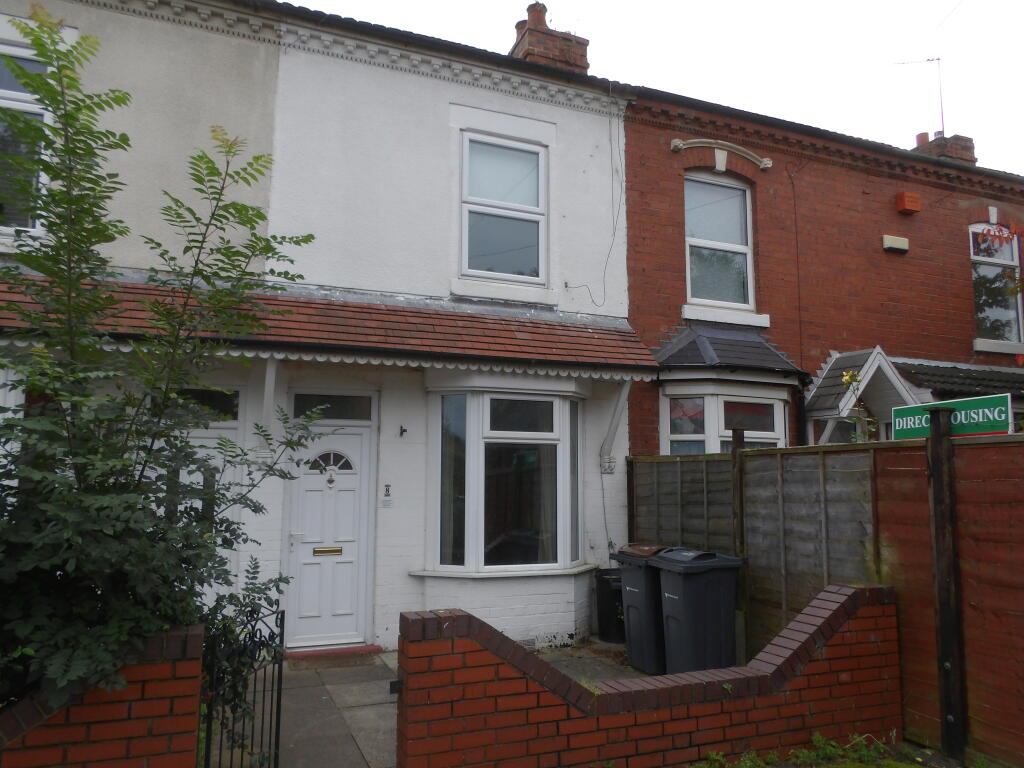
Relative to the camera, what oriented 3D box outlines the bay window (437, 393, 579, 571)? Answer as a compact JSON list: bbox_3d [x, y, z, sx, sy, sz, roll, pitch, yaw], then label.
[{"bbox_3d":[0.047,0.941,6.956,1.705,1.613,0.416,3,-8,-22],"label":"bay window"}]

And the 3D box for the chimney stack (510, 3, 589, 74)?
[{"bbox_3d":[0.475,-4.633,10.093,0.910,1.090,0.900,3,-8,-22],"label":"chimney stack"}]

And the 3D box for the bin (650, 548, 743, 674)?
[{"bbox_3d":[1.471,1.825,5.572,0.550,0.960,0.480,3,-8,-22],"label":"bin"}]

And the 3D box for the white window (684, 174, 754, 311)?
[{"bbox_3d":[2.513,-1.736,8.648,1.034,1.649,0.070,3,-8,-22],"label":"white window"}]

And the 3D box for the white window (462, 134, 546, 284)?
[{"bbox_3d":[-0.074,-1.864,7.568,0.971,1.577,0.070,3,-8,-22],"label":"white window"}]

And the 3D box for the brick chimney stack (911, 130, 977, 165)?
[{"bbox_3d":[7.807,-4.120,13.073,0.870,0.840,0.900,3,-8,-22],"label":"brick chimney stack"}]

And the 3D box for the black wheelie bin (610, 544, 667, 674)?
[{"bbox_3d":[1.186,1.879,5.971,0.550,0.960,0.480,3,-8,-22],"label":"black wheelie bin"}]

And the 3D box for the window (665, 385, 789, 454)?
[{"bbox_3d":[2.564,0.996,7.992,1.782,1.730,0.422,3,-8,-22],"label":"window"}]

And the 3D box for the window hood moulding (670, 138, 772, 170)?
[{"bbox_3d":[2.614,-2.853,8.671,1.522,0.273,0.100,3,-8,-22],"label":"window hood moulding"}]

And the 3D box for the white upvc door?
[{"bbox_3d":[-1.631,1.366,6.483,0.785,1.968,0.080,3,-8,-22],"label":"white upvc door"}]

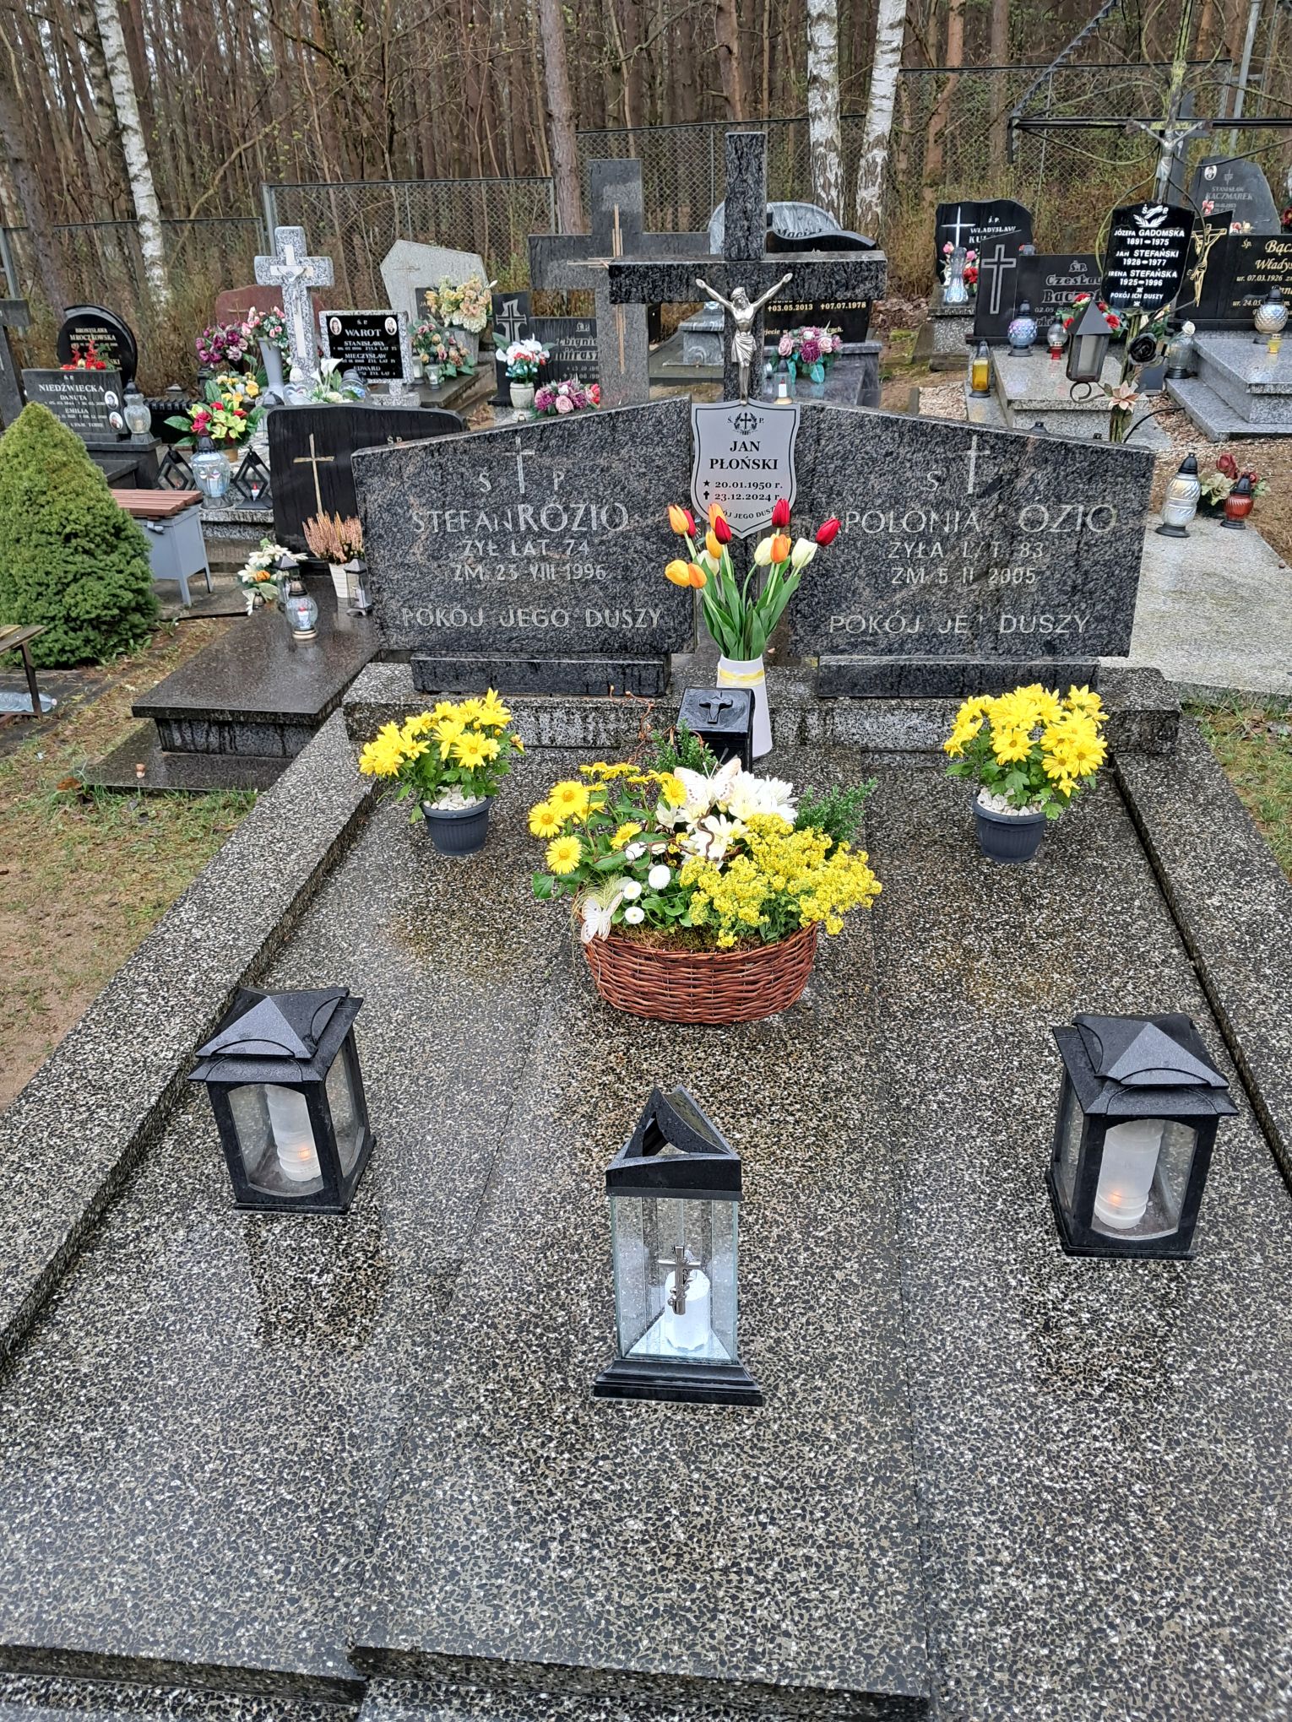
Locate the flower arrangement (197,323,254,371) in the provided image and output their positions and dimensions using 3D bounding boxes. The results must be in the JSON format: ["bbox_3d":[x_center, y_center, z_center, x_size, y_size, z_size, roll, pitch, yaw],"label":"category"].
[{"bbox_3d":[-2.543,-3.095,8.100,0.340,0.290,0.270,-1,25,2],"label":"flower arrangement"}]

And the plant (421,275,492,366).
[{"bbox_3d":[-1.194,-3.453,8.591,0.430,0.535,0.350,1,29,7],"label":"plant"}]

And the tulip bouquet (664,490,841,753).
[{"bbox_3d":[0.201,-0.442,2.611,0.330,0.530,0.235,1,29,7],"label":"tulip bouquet"}]

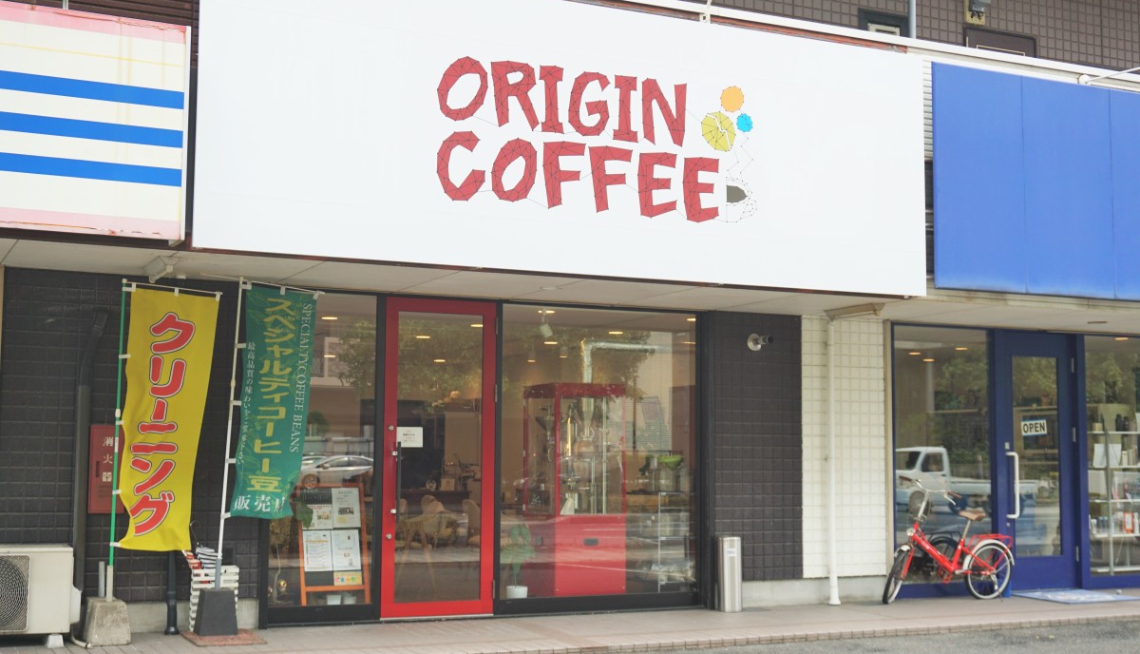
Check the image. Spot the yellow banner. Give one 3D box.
[{"bbox_3d":[-2.738,0.624,9.213,0.587,1.770,0.120,6,-7,-24],"label":"yellow banner"}]

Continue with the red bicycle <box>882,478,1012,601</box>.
[{"bbox_3d":[3.315,1.830,11.807,1.450,1.080,0.520,3,-6,-24],"label":"red bicycle"}]

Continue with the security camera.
[{"bbox_3d":[1.617,0.126,11.457,0.140,0.145,0.200,4,-6,-32],"label":"security camera"}]

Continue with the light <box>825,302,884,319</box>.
[{"bbox_3d":[2.314,-0.106,11.116,0.130,0.105,0.660,3,-6,-24],"label":"light"}]

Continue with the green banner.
[{"bbox_3d":[-2.094,0.535,9.588,0.502,1.618,0.100,6,-7,-24],"label":"green banner"}]

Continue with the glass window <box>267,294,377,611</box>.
[{"bbox_3d":[-1.825,0.903,10.070,0.792,2.303,0.060,3,-6,-24],"label":"glass window"}]

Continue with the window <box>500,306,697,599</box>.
[{"bbox_3d":[0.261,1.010,11.016,1.774,2.324,0.060,3,-6,-24],"label":"window"}]

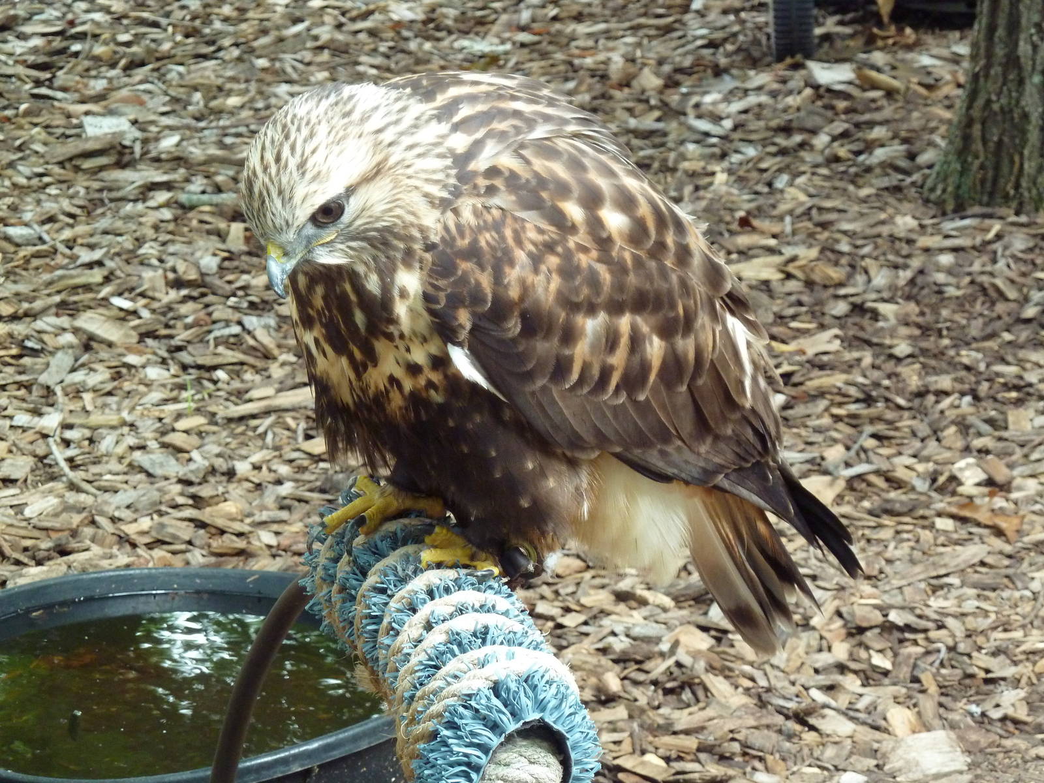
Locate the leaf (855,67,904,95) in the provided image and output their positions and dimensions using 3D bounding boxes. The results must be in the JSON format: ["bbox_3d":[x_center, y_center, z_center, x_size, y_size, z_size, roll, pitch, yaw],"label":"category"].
[{"bbox_3d":[0.390,-0.338,4.830,0.062,0.018,0.022,13,25,32],"label":"leaf"}]

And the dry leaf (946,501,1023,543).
[{"bbox_3d":[0.384,0.109,3.680,0.078,0.018,0.045,12,24,30],"label":"dry leaf"}]

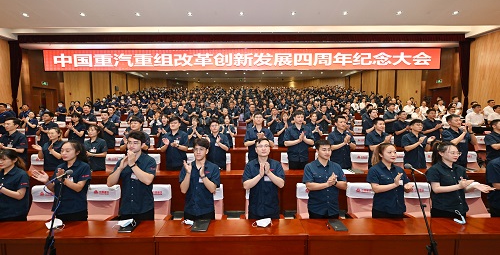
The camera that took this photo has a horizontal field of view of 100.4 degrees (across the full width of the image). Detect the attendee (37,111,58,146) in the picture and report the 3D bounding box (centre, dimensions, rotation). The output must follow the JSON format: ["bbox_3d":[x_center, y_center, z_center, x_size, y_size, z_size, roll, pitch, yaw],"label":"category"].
[{"bbox_3d":[-5.308,0.464,5.507,0.520,1.690,0.420,-1,4,-4],"label":"attendee"}]

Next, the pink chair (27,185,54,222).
[{"bbox_3d":[-3.154,1.354,3.025,0.600,0.920,0.620,0,4,0],"label":"pink chair"}]

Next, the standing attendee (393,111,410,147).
[{"bbox_3d":[4.018,0.416,5.504,0.520,1.710,0.420,0,4,0],"label":"standing attendee"}]

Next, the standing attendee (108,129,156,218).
[{"bbox_3d":[-1.395,0.947,2.594,0.520,1.780,0.420,0,4,-3],"label":"standing attendee"}]

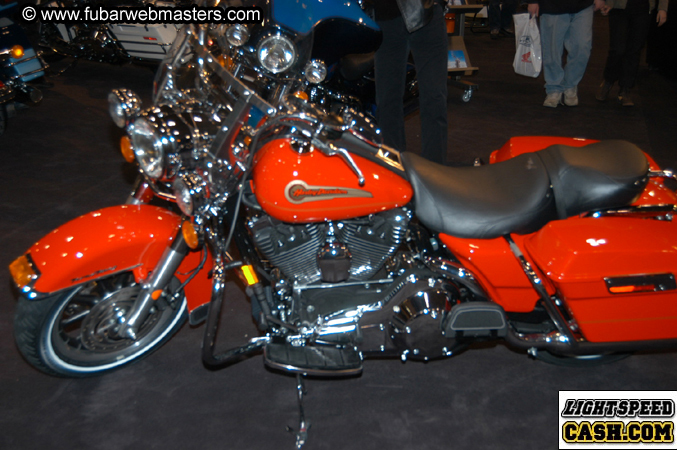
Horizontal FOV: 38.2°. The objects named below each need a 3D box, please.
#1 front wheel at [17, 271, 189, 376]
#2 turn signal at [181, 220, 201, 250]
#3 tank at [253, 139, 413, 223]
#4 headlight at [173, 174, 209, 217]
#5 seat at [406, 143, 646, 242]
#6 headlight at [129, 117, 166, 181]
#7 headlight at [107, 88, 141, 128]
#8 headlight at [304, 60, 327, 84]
[{"bbox_3d":[-0.709,0.253,3.112,0.635,0.635,0.135,-11,46,-37],"label":"front wheel"},{"bbox_3d":[-0.403,0.024,2.781,0.060,0.087,0.087,-19,50,-30],"label":"turn signal"},{"bbox_3d":[-0.032,-0.167,2.985,0.500,0.240,0.340,0,31,-10],"label":"tank"},{"bbox_3d":[-0.389,-0.085,2.670,0.110,0.120,0.120,-19,50,-30],"label":"headlight"},{"bbox_3d":[0.594,-0.134,3.120,0.810,0.250,0.370,0,31,-10],"label":"seat"},{"bbox_3d":[-0.512,-0.223,2.772,0.100,0.190,0.190,-19,50,-30],"label":"headlight"},{"bbox_3d":[-0.622,-0.348,2.903,0.110,0.120,0.120,-19,50,-30],"label":"headlight"},{"bbox_3d":[-0.113,-0.758,4.788,0.120,0.120,0.100,23,21,-19],"label":"headlight"}]

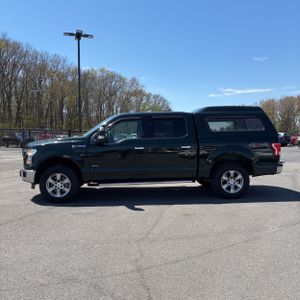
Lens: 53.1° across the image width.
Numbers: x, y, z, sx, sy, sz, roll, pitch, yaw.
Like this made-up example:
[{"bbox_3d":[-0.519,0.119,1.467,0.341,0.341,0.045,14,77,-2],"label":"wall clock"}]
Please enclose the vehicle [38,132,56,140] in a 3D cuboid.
[{"bbox_3d":[-12.012,-1.314,35.181,1.870,1.580,4.600,-1,3,-19],"label":"vehicle"}]

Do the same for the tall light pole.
[{"bbox_3d":[-4.863,-3.971,20.808,1.950,8.500,1.800,-1,3,-14],"label":"tall light pole"}]

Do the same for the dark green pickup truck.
[{"bbox_3d":[0.017,0.017,7.280,5.890,2.050,2.130,0,3,-5],"label":"dark green pickup truck"}]

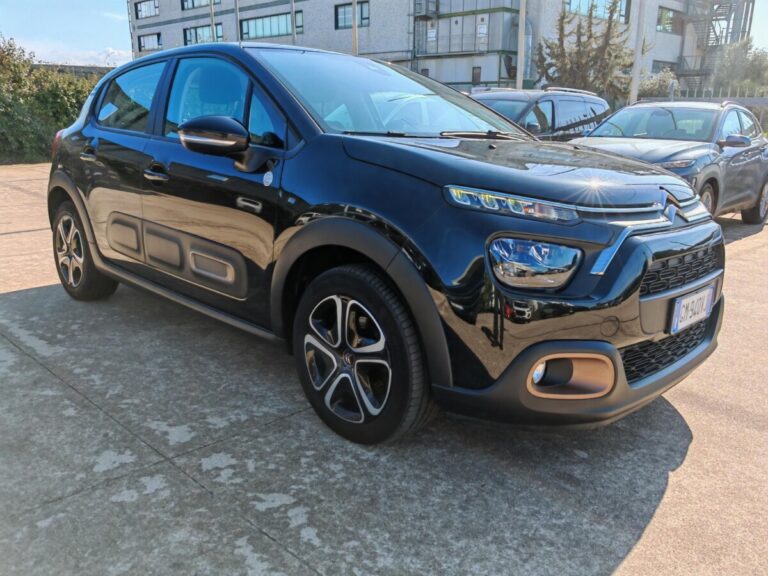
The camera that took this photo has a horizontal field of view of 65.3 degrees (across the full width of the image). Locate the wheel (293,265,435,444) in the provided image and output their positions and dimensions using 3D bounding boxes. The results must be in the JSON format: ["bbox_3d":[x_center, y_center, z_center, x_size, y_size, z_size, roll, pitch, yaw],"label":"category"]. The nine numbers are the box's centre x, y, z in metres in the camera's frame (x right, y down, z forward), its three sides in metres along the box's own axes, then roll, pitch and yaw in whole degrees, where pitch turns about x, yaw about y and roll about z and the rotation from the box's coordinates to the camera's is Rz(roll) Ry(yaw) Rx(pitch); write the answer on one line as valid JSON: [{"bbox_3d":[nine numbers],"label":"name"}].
[{"bbox_3d":[-0.068,0.225,2.097,0.632,0.632,0.210,15,19,42],"label":"wheel"}]

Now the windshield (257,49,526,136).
[{"bbox_3d":[0.080,-0.871,2.722,1.400,0.120,0.980,-13,45,-44],"label":"windshield"}]

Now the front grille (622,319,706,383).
[{"bbox_3d":[0.990,0.182,2.053,0.090,0.130,0.770,15,19,42],"label":"front grille"}]

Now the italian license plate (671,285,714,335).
[{"bbox_3d":[1.032,0.069,1.985,0.020,0.115,0.360,15,19,42],"label":"italian license plate"}]

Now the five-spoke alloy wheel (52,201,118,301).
[{"bbox_3d":[-1.891,-0.249,3.794,0.632,0.632,0.210,15,19,42],"label":"five-spoke alloy wheel"}]

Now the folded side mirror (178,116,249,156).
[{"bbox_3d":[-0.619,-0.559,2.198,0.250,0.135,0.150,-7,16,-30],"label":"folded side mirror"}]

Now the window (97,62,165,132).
[{"bbox_3d":[-1.276,-0.949,3.008,0.640,0.350,0.050,15,-3,42],"label":"window"}]

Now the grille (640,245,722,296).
[{"bbox_3d":[1.011,-0.087,1.956,0.085,0.130,0.760,15,19,42],"label":"grille"}]

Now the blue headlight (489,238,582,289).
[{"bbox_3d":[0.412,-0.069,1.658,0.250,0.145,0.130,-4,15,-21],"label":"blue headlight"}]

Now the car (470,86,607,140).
[{"bbox_3d":[2.013,-2.047,9.099,1.840,1.690,4.500,13,18,38],"label":"car"}]

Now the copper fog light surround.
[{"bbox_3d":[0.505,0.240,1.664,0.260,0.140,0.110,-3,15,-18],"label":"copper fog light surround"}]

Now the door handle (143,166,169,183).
[{"bbox_3d":[-1.021,-0.504,2.668,0.200,0.050,0.050,15,19,42],"label":"door handle"}]

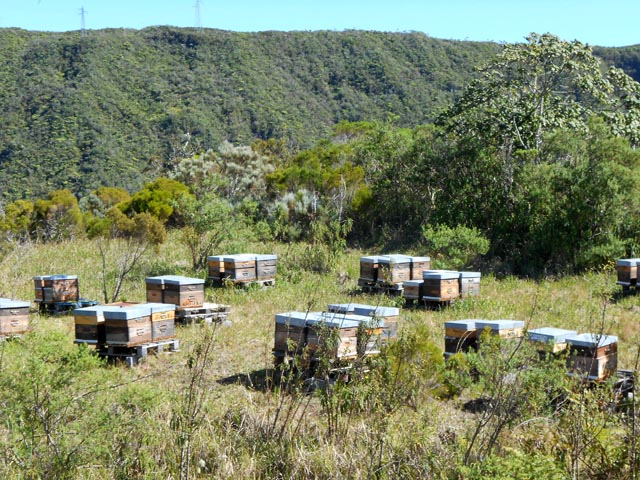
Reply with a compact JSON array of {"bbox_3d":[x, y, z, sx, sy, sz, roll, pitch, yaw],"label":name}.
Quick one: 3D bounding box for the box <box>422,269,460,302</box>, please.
[{"bbox_3d":[2.289,0.876,25.013,0.534,0.489,0.442,-2,4,-43],"label":"box"}]

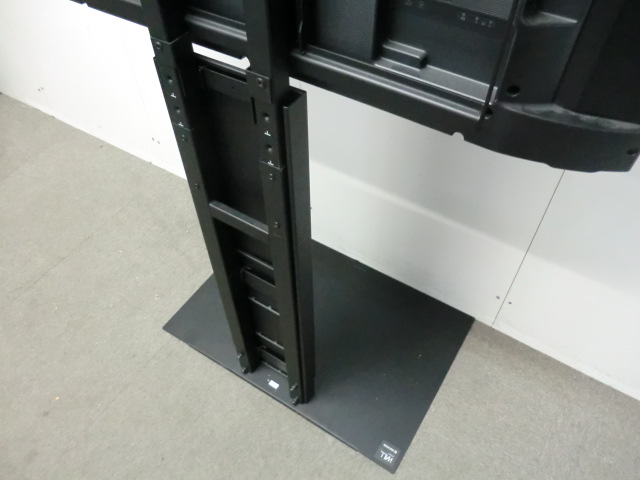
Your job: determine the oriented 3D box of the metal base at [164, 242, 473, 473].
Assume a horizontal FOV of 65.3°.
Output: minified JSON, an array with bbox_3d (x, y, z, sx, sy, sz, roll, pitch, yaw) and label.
[{"bbox_3d":[-0.003,0.233,1.391,0.715,0.008,0.488,26,54,21],"label":"metal base"}]

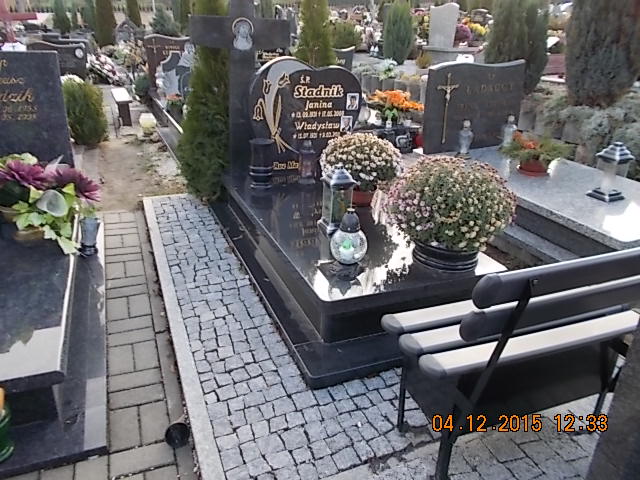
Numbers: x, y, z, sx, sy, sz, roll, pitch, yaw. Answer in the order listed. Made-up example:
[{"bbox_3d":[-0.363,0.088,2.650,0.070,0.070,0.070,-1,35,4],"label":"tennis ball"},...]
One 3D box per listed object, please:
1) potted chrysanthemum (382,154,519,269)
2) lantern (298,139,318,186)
[{"bbox_3d":[0.657,-0.143,2.430,0.640,0.538,0.640,-7,25,-22],"label":"potted chrysanthemum"},{"bbox_3d":[-0.086,-0.580,3.571,0.115,0.320,0.115,-7,25,-21],"label":"lantern"}]

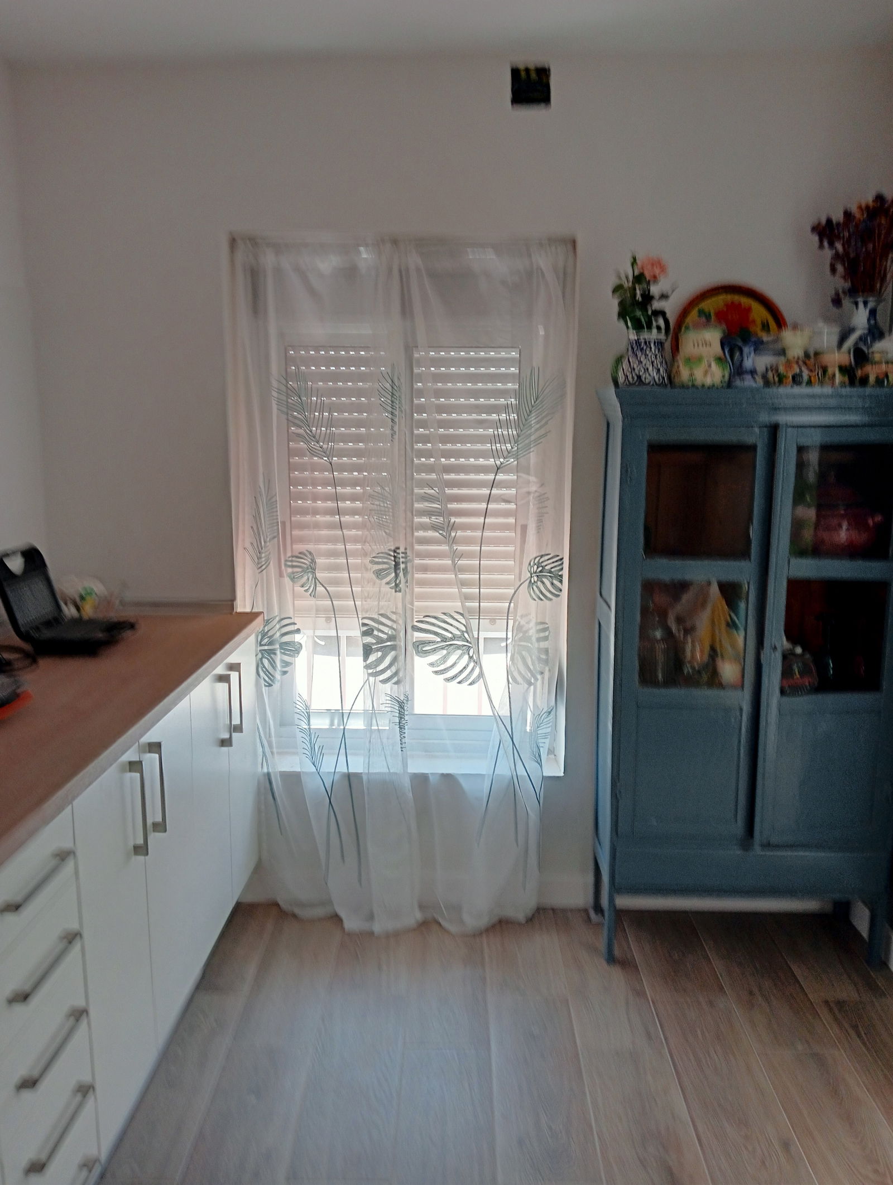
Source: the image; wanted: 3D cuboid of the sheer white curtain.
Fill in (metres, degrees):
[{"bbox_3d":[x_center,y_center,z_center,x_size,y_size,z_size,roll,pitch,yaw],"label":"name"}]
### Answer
[{"bbox_3d":[-0.132,0.008,2.764,0.968,1.990,0.200,1,9,1],"label":"sheer white curtain"}]

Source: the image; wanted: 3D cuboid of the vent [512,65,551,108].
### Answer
[{"bbox_3d":[0.229,-1.376,2.609,0.110,0.108,0.020,1,9,1],"label":"vent"}]

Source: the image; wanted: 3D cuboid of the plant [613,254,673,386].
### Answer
[{"bbox_3d":[0.510,-0.702,2.497,0.156,0.337,0.150,1,9,1],"label":"plant"}]

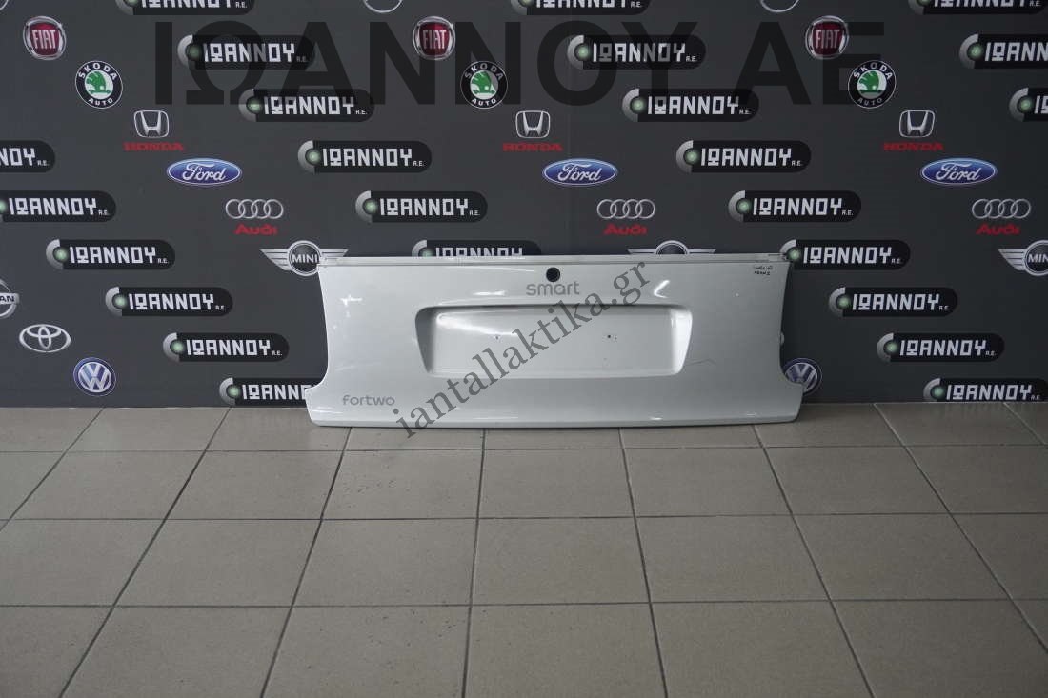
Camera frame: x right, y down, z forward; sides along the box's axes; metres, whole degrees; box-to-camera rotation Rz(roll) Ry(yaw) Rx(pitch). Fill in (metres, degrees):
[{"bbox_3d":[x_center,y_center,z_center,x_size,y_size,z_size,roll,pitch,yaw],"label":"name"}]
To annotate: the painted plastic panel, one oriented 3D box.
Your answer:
[{"bbox_3d":[0.071,-0.021,2.794,1.204,0.403,0.105,0,9,0],"label":"painted plastic panel"}]

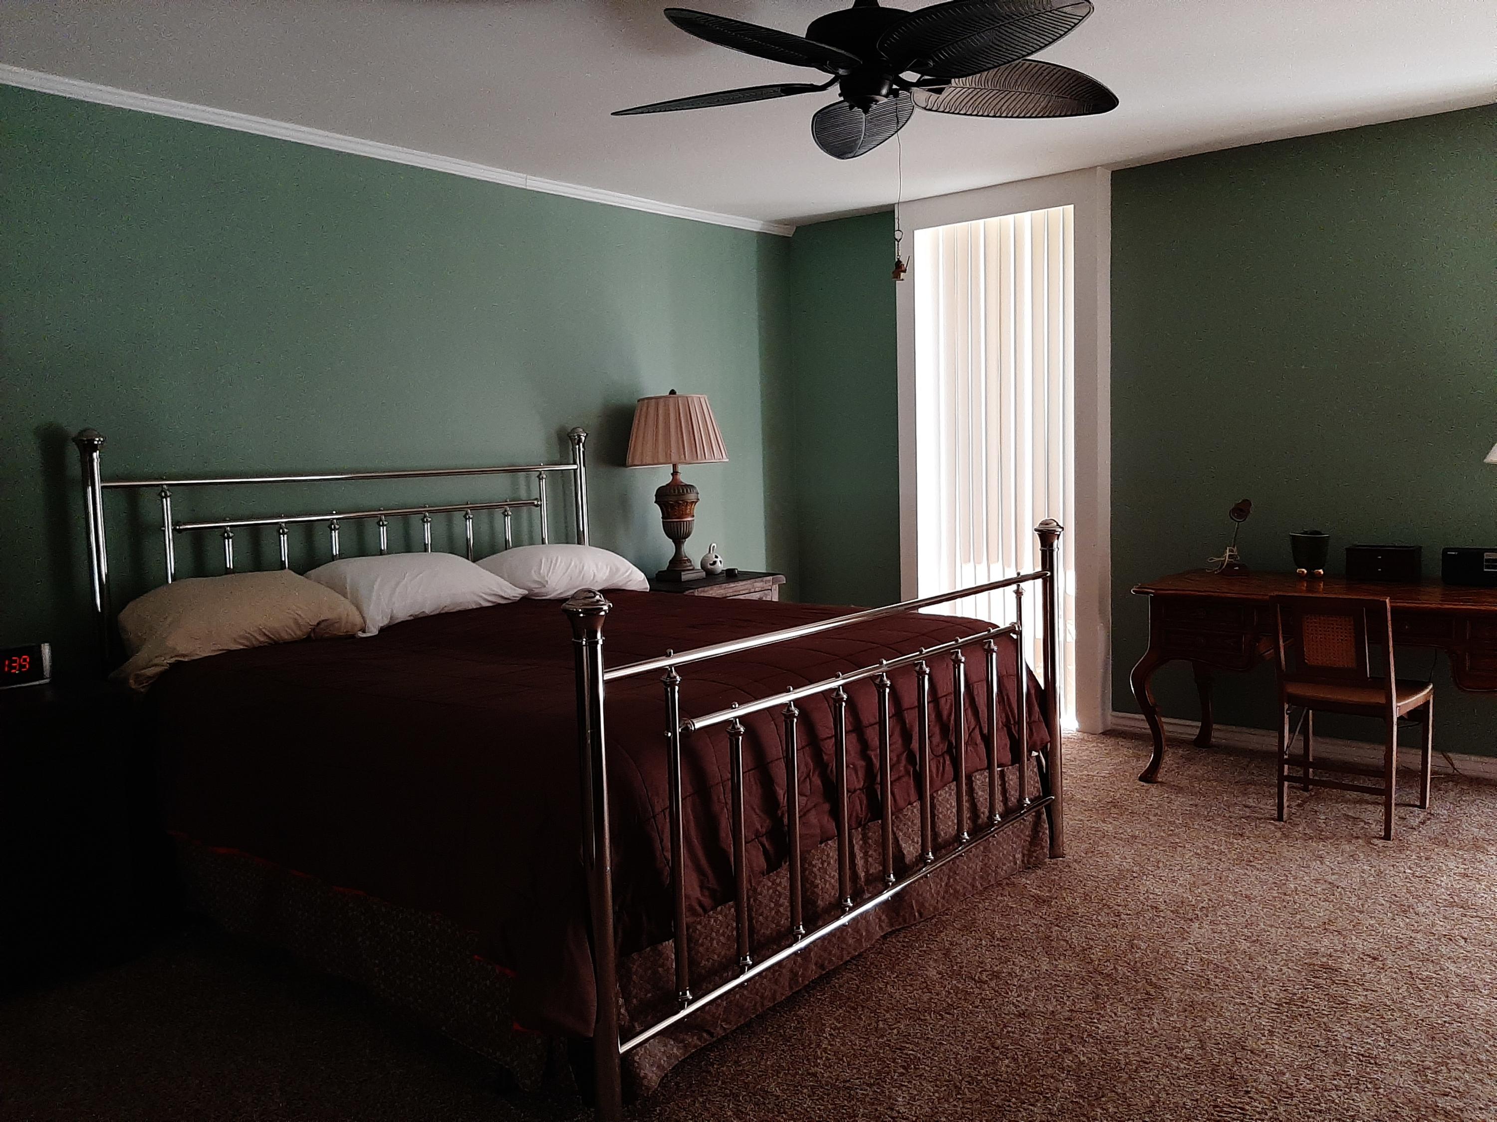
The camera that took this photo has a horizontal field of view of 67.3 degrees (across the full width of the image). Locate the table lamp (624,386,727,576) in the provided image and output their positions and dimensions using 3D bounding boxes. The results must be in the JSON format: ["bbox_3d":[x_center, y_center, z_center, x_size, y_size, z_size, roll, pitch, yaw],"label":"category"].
[{"bbox_3d":[-0.325,-0.335,5.159,0.460,0.865,0.460,-1,6,0],"label":"table lamp"}]

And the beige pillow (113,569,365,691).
[{"bbox_3d":[-1.594,0.189,3.515,0.450,0.265,0.710,4,8,40],"label":"beige pillow"}]

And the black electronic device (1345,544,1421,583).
[{"bbox_3d":[2.451,0.004,4.339,0.230,0.135,0.150,4,8,40],"label":"black electronic device"}]

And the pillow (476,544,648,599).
[{"bbox_3d":[-0.745,0.052,4.537,0.430,0.205,0.680,4,8,40],"label":"pillow"}]

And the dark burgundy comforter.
[{"bbox_3d":[-0.481,0.475,3.526,2.090,0.500,1.960,4,8,40],"label":"dark burgundy comforter"}]

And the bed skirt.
[{"bbox_3d":[-0.467,0.797,3.567,2.070,0.350,1.920,4,8,40],"label":"bed skirt"}]

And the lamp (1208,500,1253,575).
[{"bbox_3d":[1.982,-0.100,4.629,0.150,0.305,0.140,-5,7,-32],"label":"lamp"}]

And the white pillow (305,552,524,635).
[{"bbox_3d":[-1.166,0.102,4.037,0.430,0.230,0.730,4,8,40],"label":"white pillow"}]

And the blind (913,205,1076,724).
[{"bbox_3d":[1.173,-0.434,5.447,0.880,2.370,0.100,4,8,40],"label":"blind"}]

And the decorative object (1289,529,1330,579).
[{"bbox_3d":[2.244,-0.032,4.490,0.155,0.185,0.160,4,8,40],"label":"decorative object"}]

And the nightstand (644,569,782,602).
[{"bbox_3d":[-0.249,0.448,5.278,0.540,0.720,0.710,4,8,40],"label":"nightstand"}]

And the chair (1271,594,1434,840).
[{"bbox_3d":[2.106,0.500,3.904,0.405,0.785,0.490,4,8,40],"label":"chair"}]

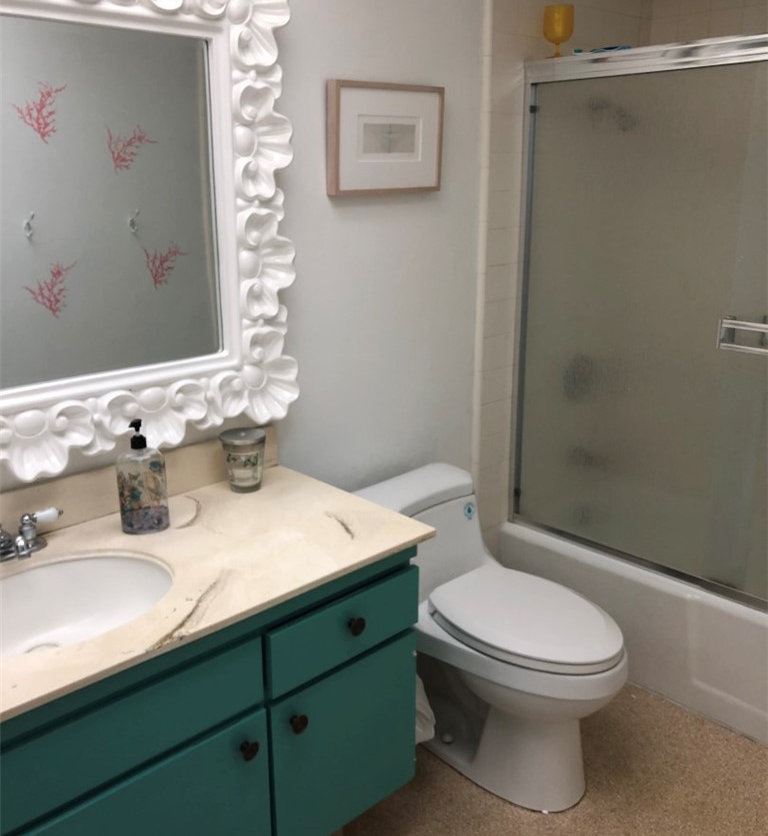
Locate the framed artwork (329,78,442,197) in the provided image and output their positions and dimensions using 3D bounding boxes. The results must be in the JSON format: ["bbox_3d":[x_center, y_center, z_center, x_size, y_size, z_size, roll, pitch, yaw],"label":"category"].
[{"bbox_3d":[0.013,-0.704,2.096,0.374,0.265,0.033,-15,22,-41],"label":"framed artwork"}]

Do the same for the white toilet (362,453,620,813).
[{"bbox_3d":[0.271,0.566,2.164,0.420,0.665,0.745,-15,22,-41],"label":"white toilet"}]

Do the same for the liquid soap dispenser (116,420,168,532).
[{"bbox_3d":[-0.485,0.113,1.660,0.090,0.228,0.076,2,16,7],"label":"liquid soap dispenser"}]

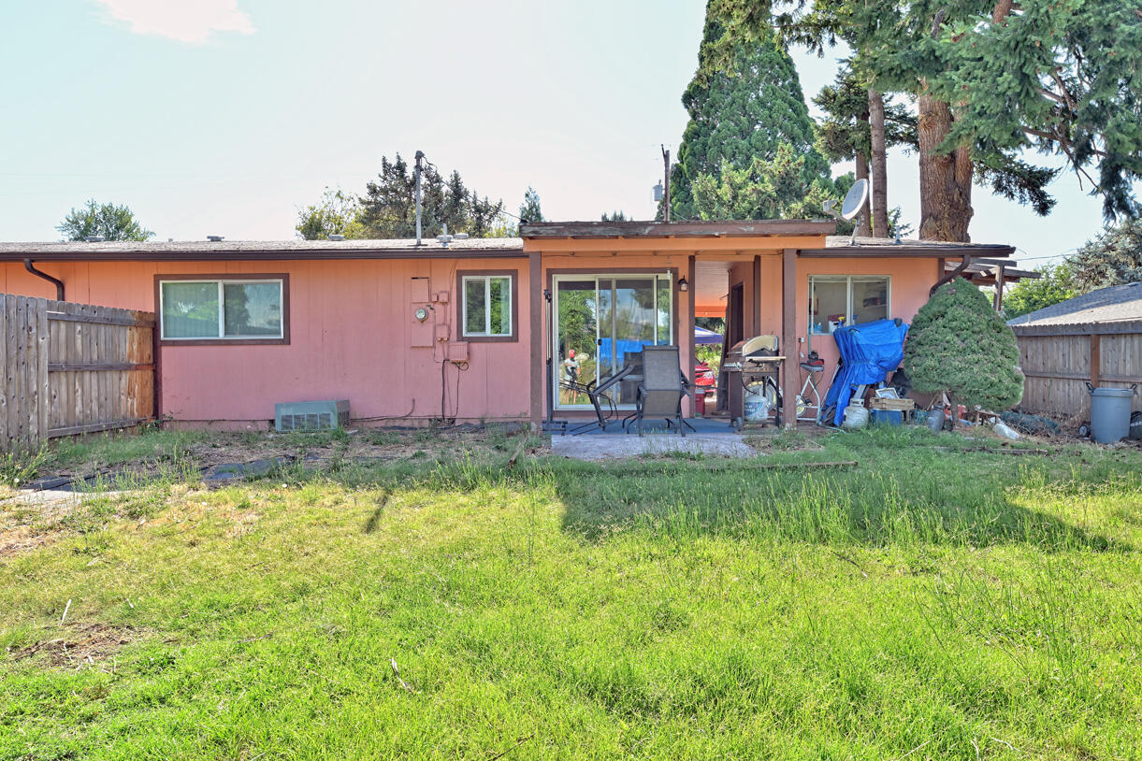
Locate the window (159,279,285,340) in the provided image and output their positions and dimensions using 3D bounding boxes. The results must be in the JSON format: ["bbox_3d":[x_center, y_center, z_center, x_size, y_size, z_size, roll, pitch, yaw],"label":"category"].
[{"bbox_3d":[-5.200,-1.055,11.330,1.830,0.905,0.090,0,1,0],"label":"window"}]

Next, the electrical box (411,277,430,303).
[{"bbox_3d":[-2.225,-1.330,11.270,0.260,0.375,0.110,0,1,0],"label":"electrical box"}]

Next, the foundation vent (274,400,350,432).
[{"bbox_3d":[-3.740,0.520,11.050,0.870,0.410,0.530,0,1,0],"label":"foundation vent"}]

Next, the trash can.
[{"bbox_3d":[6.970,0.415,9.800,0.620,0.790,0.580,0,2,19],"label":"trash can"}]

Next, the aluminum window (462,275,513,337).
[{"bbox_3d":[-1.248,-1.107,11.330,0.750,0.910,0.090,0,1,0],"label":"aluminum window"}]

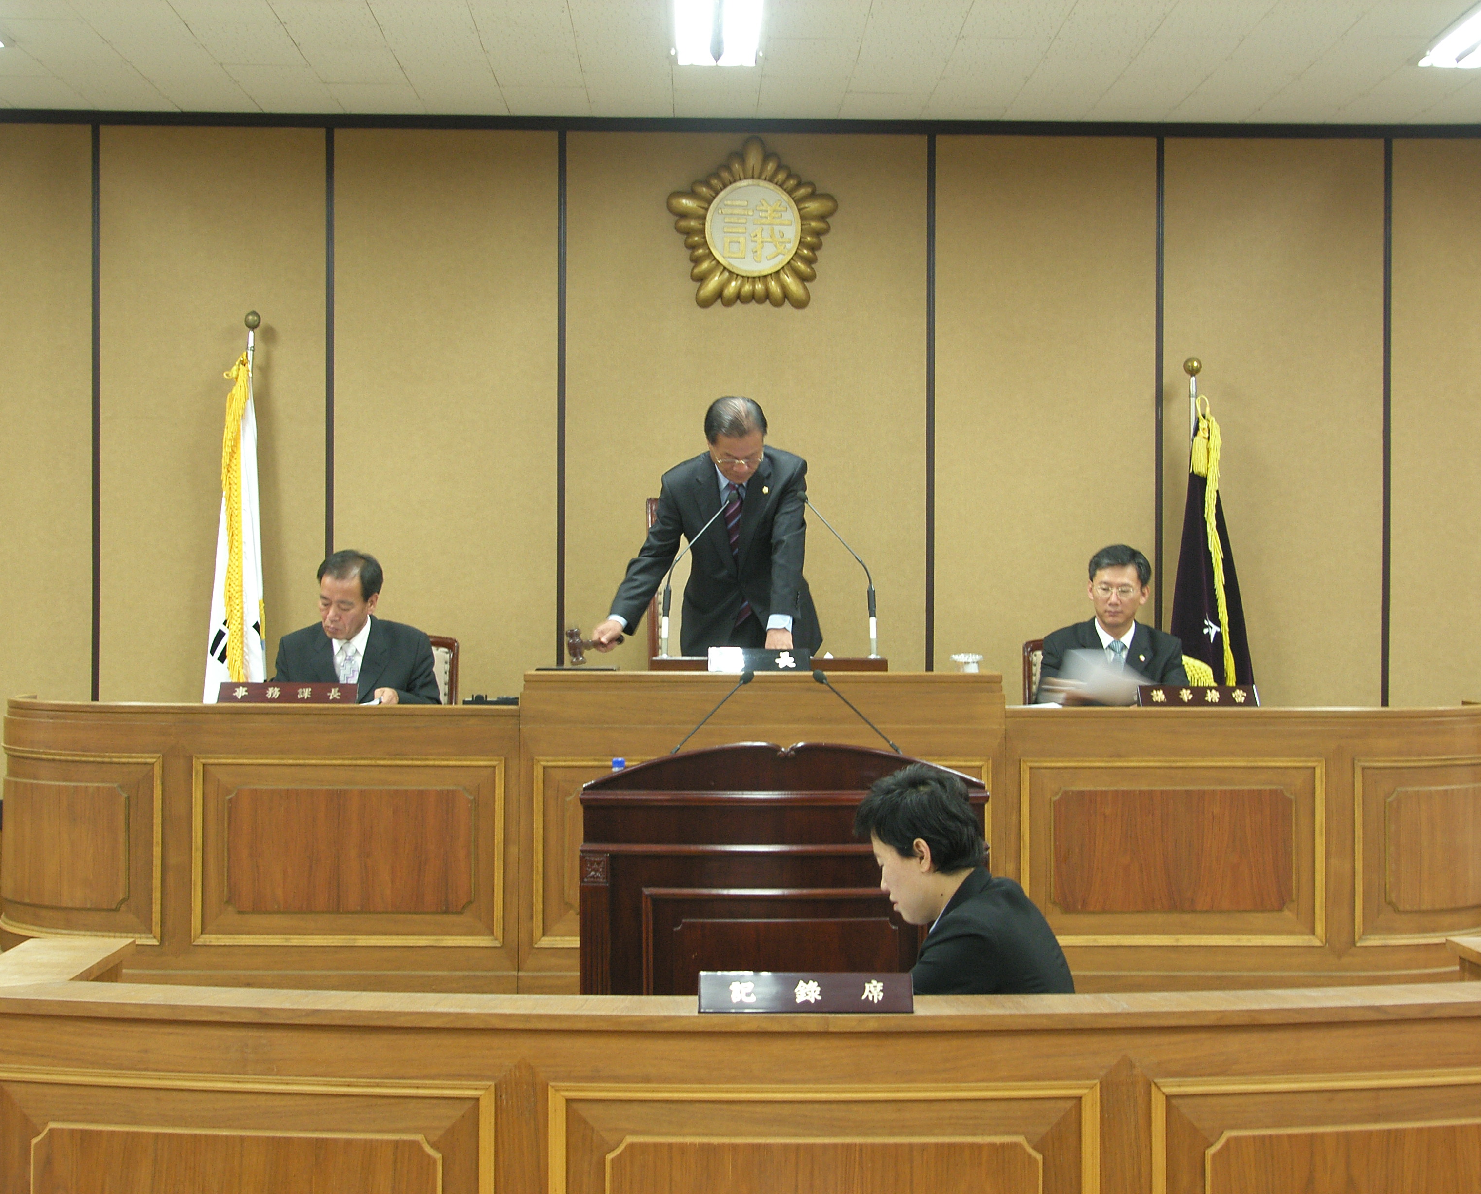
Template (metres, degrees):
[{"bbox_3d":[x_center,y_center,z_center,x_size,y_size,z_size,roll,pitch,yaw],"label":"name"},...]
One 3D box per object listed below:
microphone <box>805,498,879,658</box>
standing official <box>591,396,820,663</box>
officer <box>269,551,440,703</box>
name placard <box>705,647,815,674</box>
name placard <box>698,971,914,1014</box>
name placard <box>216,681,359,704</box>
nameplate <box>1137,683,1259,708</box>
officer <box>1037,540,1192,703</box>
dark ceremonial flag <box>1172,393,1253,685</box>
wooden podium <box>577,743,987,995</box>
[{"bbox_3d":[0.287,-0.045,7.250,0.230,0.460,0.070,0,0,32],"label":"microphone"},{"bbox_3d":[-0.100,0.184,7.500,0.680,1.560,0.650,0,0,0],"label":"standing official"},{"bbox_3d":[-1.138,0.468,7.500,0.510,1.220,0.750,0,0,7],"label":"officer"},{"bbox_3d":[0.053,0.174,7.040,0.288,0.068,0.070,0,0,-2],"label":"name placard"},{"bbox_3d":[0.109,0.667,4.290,0.362,0.067,0.070,0,0,-2],"label":"name placard"},{"bbox_3d":[-1.262,0.270,7.060,0.395,0.062,0.070,0,0,-2],"label":"name placard"},{"bbox_3d":[1.287,0.277,7.120,0.335,0.065,0.070,0,0,-2],"label":"nameplate"},{"bbox_3d":[1.112,0.450,7.550,0.490,1.220,0.750,0,0,2],"label":"officer"},{"bbox_3d":[1.700,-0.100,9.080,0.360,1.270,0.250,0,0,-2],"label":"dark ceremonial flag"},{"bbox_3d":[0.085,0.925,5.680,0.880,1.220,0.600,0,0,-2],"label":"wooden podium"}]

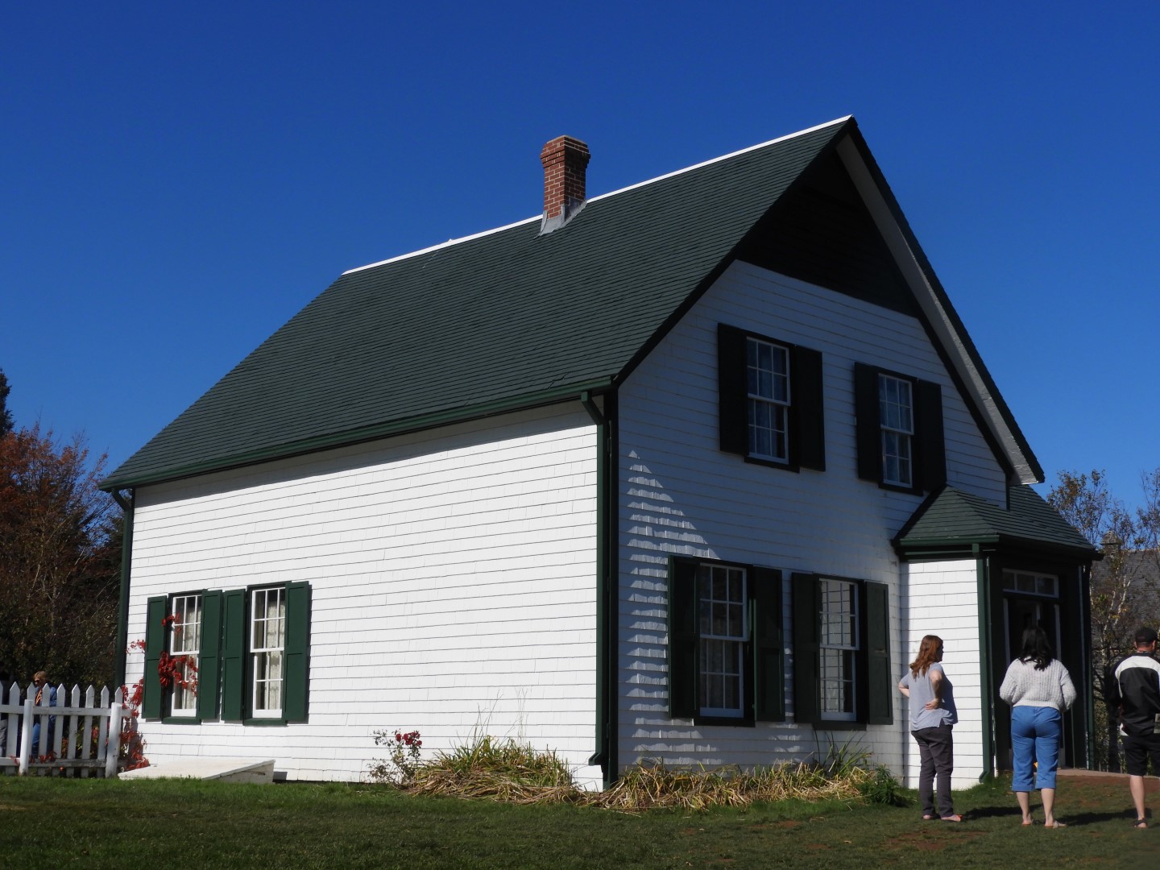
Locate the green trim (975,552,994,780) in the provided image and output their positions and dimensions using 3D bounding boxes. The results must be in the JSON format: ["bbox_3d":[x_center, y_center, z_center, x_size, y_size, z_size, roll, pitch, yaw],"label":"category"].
[{"bbox_3d":[4.432,2.499,18.340,0.105,2.450,0.105,10,-14,-42],"label":"green trim"}]

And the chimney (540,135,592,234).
[{"bbox_3d":[-0.196,-3.335,22.579,0.490,1.241,0.490,10,-14,-42],"label":"chimney"}]

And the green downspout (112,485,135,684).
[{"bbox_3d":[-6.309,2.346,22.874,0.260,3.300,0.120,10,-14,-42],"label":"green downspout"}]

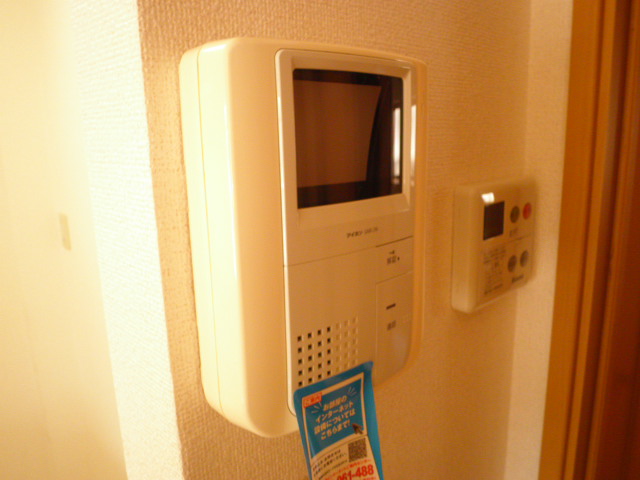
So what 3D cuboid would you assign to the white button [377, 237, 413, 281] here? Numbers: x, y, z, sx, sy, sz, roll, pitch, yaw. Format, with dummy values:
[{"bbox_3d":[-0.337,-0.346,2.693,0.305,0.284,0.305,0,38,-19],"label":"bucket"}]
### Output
[{"bbox_3d":[0.046,0.012,0.299,0.035,0.024,0.005,-12,16,-40],"label":"white button"}]

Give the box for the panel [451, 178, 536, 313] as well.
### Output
[{"bbox_3d":[0.175,0.001,0.471,0.119,0.117,0.021,-12,16,-40],"label":"panel"}]

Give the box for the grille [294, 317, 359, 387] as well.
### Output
[{"bbox_3d":[0.005,0.062,0.272,0.048,0.033,0.005,-12,16,-40],"label":"grille"}]

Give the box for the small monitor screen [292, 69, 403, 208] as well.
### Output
[{"bbox_3d":[0.019,-0.056,0.269,0.084,0.069,0.010,-12,16,-40],"label":"small monitor screen"}]

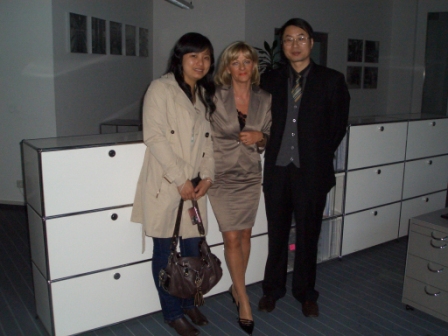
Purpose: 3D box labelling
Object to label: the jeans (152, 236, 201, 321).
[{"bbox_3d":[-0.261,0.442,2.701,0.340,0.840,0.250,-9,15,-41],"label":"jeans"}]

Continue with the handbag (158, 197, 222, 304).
[{"bbox_3d":[-0.185,0.483,2.572,0.330,0.540,0.170,-5,12,-25],"label":"handbag"}]

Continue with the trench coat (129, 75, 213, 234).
[{"bbox_3d":[-0.267,-0.062,2.541,0.460,0.910,0.340,-8,14,-36],"label":"trench coat"}]

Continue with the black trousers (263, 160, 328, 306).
[{"bbox_3d":[0.452,0.375,2.925,0.390,0.960,0.280,4,12,18],"label":"black trousers"}]

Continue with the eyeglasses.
[{"bbox_3d":[0.425,-0.729,2.678,0.138,0.045,0.140,0,10,20],"label":"eyeglasses"}]

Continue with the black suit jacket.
[{"bbox_3d":[0.467,-0.234,2.804,0.560,0.800,0.340,4,12,17],"label":"black suit jacket"}]

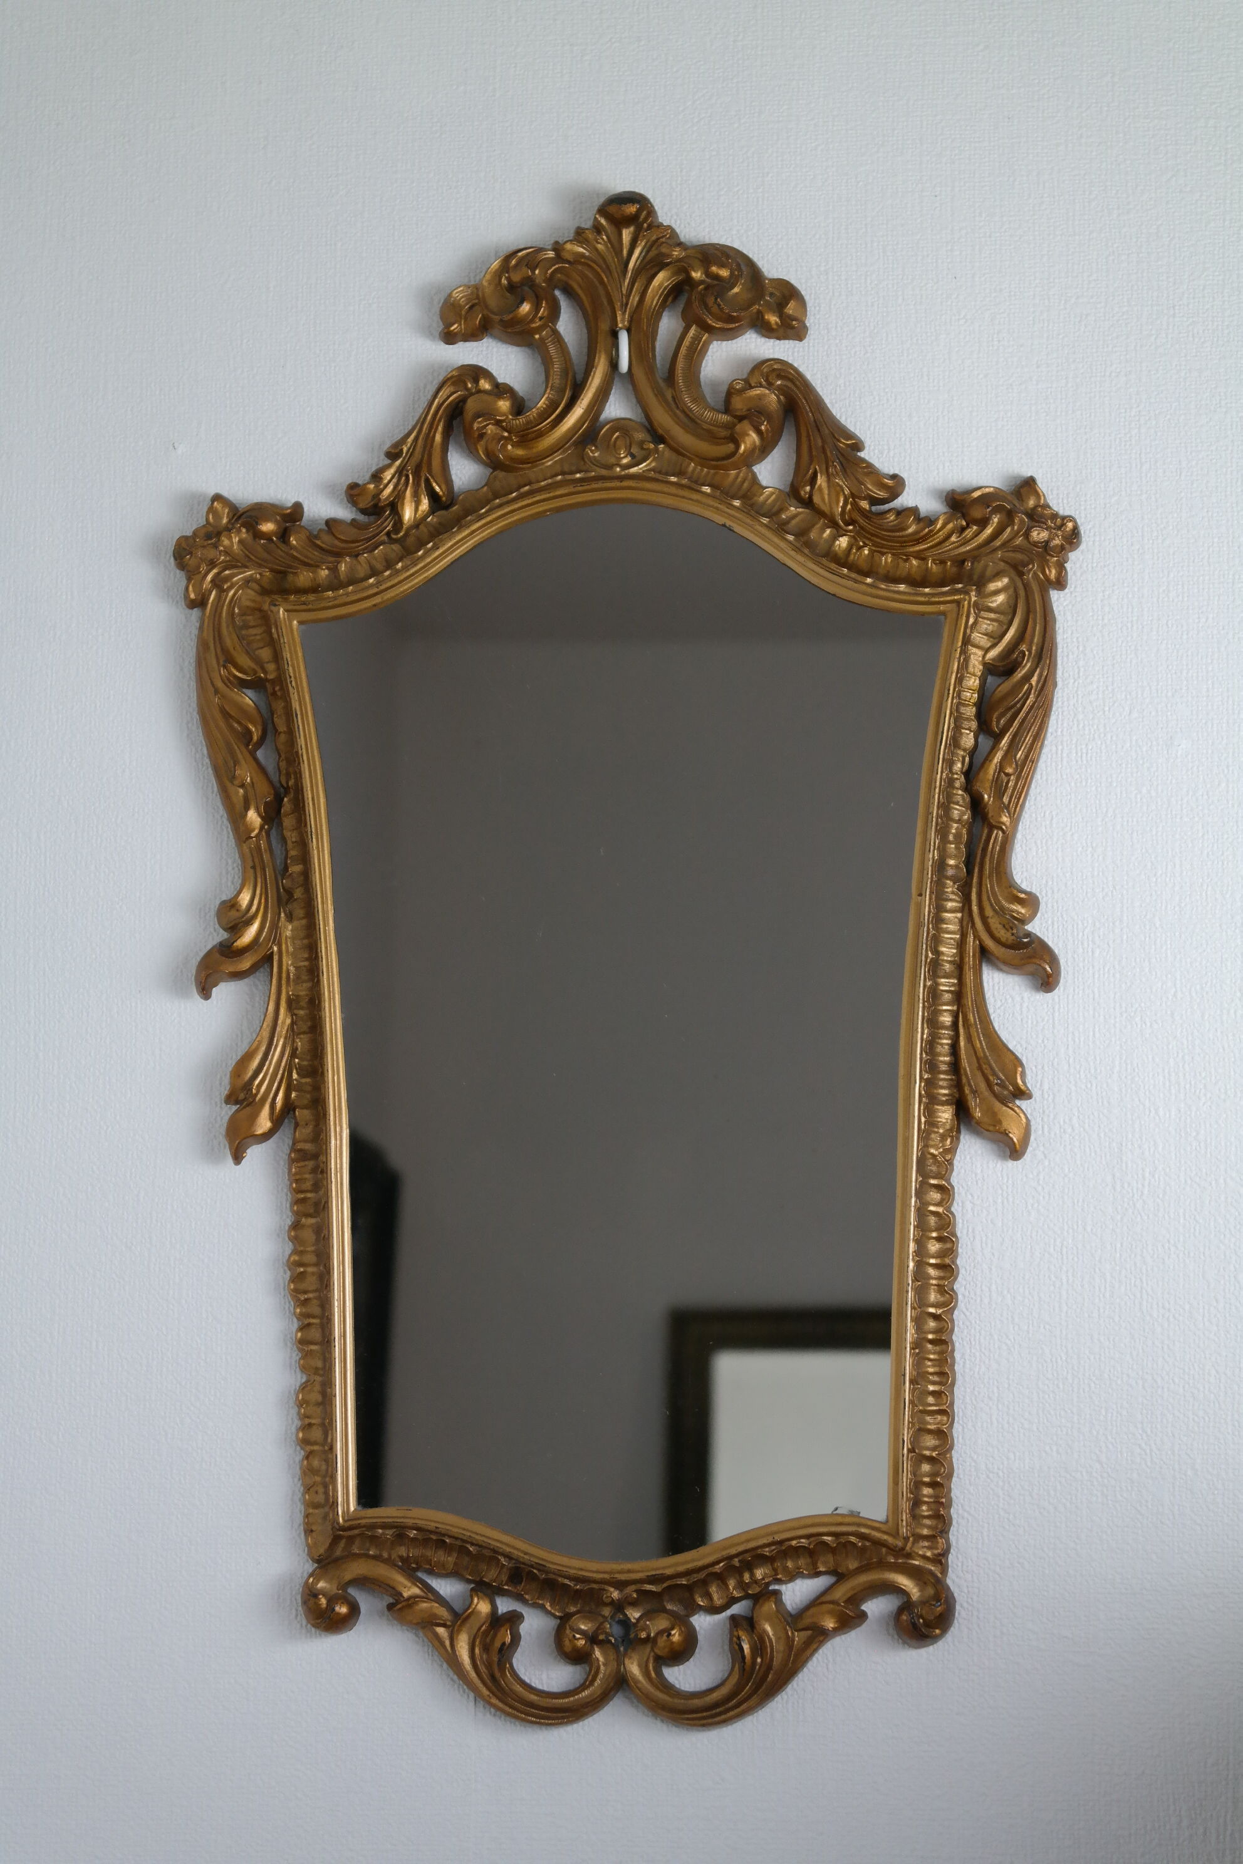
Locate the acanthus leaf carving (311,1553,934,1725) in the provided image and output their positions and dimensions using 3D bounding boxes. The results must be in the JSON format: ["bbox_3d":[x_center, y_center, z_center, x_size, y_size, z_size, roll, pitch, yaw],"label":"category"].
[{"bbox_3d":[0.001,0.309,1.732,0.285,0.071,0.026,-1,-10,7],"label":"acanthus leaf carving"}]

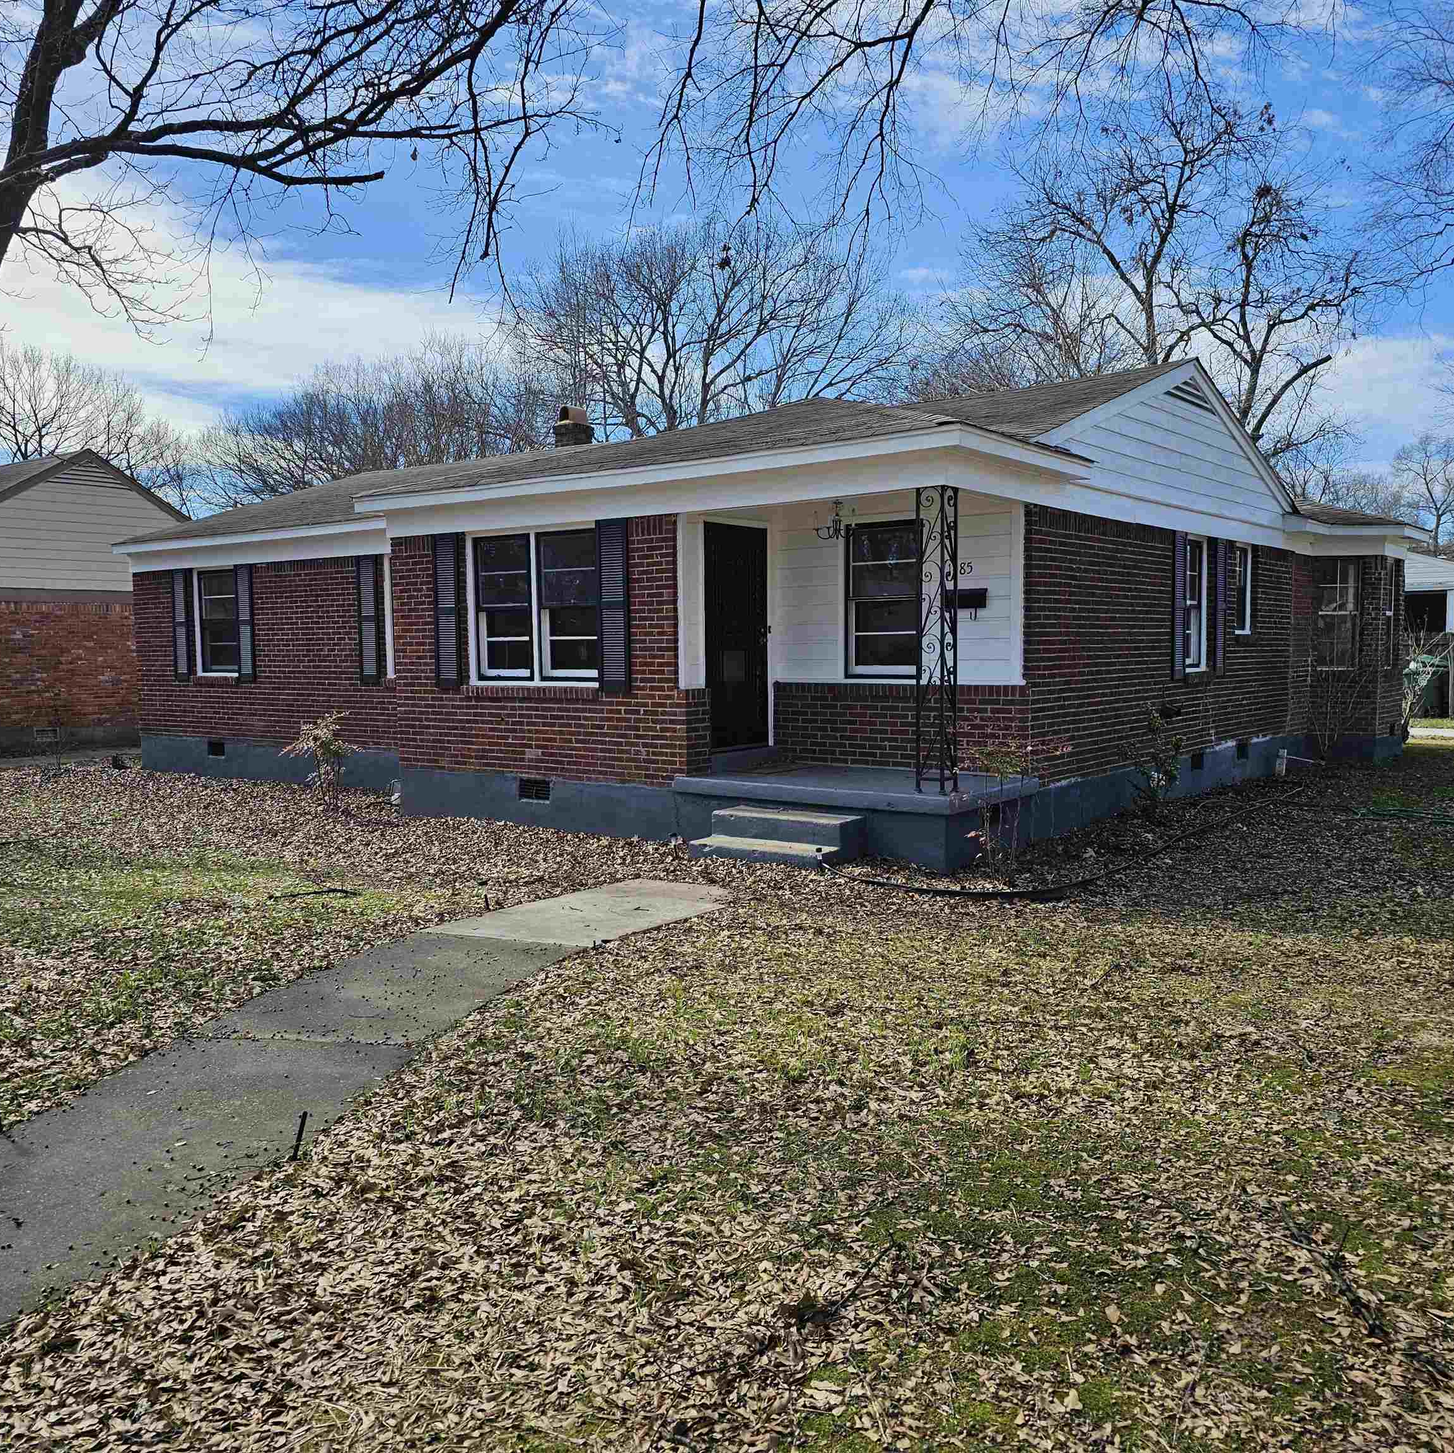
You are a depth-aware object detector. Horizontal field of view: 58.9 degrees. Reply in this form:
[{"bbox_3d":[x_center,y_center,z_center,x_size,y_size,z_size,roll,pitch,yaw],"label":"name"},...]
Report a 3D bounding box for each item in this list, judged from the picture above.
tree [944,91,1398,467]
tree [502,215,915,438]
[{"bbox_3d":[10.380,-7.624,30.445,10.582,14.373,9.735,0,4,0],"label":"tree"},{"bbox_3d":[-0.509,-7.992,38.439,12.198,14.202,11.222,0,4,0],"label":"tree"}]

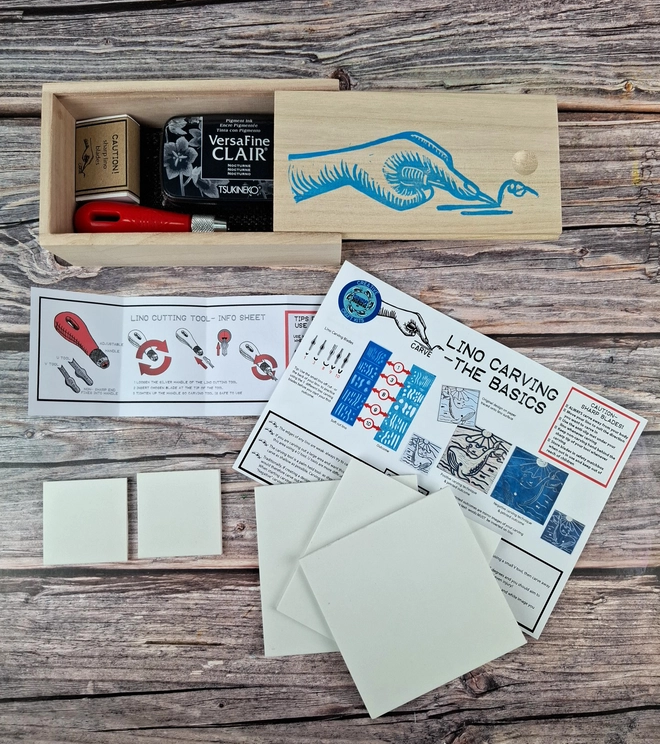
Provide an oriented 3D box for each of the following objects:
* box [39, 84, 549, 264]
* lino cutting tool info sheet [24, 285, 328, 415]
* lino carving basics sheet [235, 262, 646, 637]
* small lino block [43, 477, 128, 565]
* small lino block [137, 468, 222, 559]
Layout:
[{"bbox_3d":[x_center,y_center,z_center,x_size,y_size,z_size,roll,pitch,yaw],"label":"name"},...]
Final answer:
[{"bbox_3d":[-0.016,-0.117,0.353,0.295,0.044,0.096,0,85,1],"label":"box"},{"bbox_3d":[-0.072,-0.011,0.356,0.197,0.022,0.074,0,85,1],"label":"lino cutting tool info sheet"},{"bbox_3d":[0.068,0.044,0.358,0.210,0.005,0.148,28,86,3],"label":"lino carving basics sheet"},{"bbox_3d":[-0.149,0.091,0.357,0.050,0.003,0.050,-3,85,0],"label":"small lino block"},{"bbox_3d":[-0.092,0.086,0.357,0.050,0.003,0.050,-2,85,0],"label":"small lino block"}]

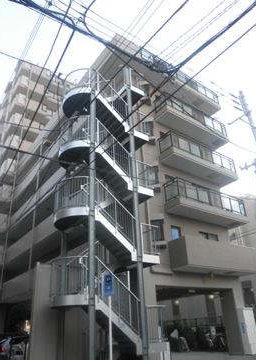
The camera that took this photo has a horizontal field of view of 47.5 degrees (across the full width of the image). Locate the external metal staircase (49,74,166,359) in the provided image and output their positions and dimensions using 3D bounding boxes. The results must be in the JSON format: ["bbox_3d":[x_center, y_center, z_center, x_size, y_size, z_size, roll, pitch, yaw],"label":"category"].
[{"bbox_3d":[-1.080,0.312,12.352,4.080,13.546,2.315,16,-33,-33],"label":"external metal staircase"}]

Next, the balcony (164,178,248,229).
[{"bbox_3d":[4.409,1.457,16.210,5.681,1.428,1.275,16,-33,-33],"label":"balcony"}]

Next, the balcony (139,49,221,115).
[{"bbox_3d":[3.382,-6.273,19.665,7.273,1.275,1.275,16,-33,-33],"label":"balcony"}]

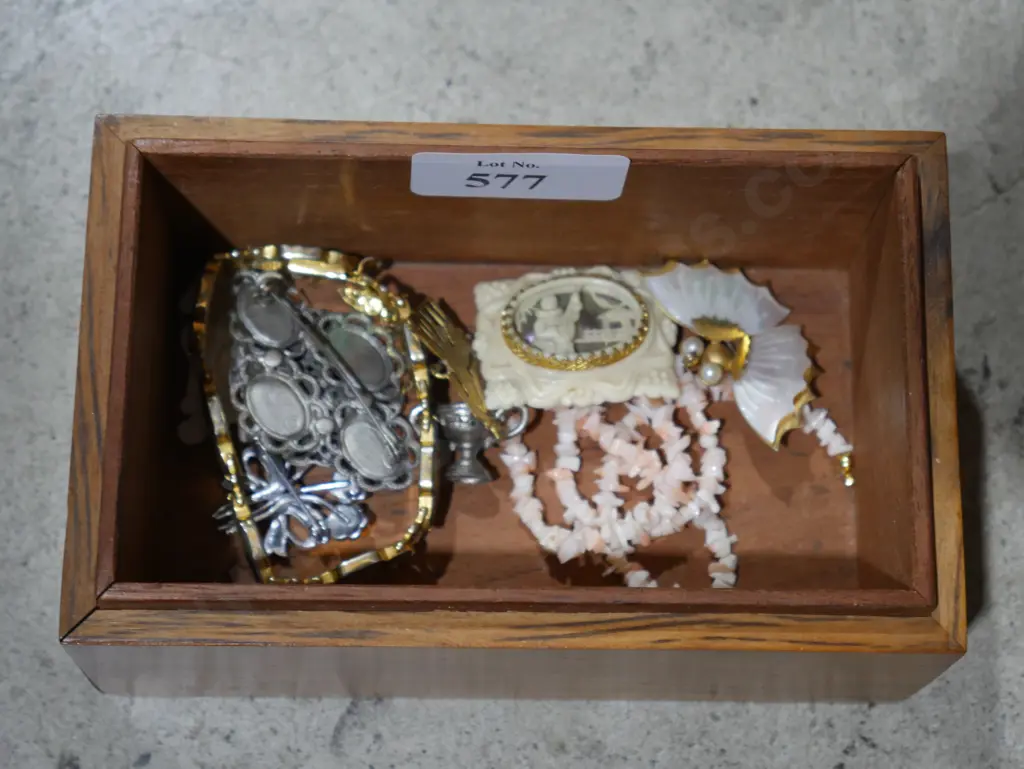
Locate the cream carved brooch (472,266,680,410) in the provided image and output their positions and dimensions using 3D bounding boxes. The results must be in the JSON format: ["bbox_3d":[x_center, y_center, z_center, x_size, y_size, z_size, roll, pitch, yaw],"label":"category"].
[{"bbox_3d":[0.016,-0.010,0.556,0.048,0.009,0.035,-2,68,-3],"label":"cream carved brooch"}]

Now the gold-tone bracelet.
[{"bbox_3d":[-0.046,0.007,0.550,0.056,0.016,0.081,-4,73,-3],"label":"gold-tone bracelet"}]

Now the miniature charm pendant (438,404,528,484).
[{"bbox_3d":[-0.009,0.013,0.486,0.025,0.011,0.016,1,74,-2],"label":"miniature charm pendant"}]

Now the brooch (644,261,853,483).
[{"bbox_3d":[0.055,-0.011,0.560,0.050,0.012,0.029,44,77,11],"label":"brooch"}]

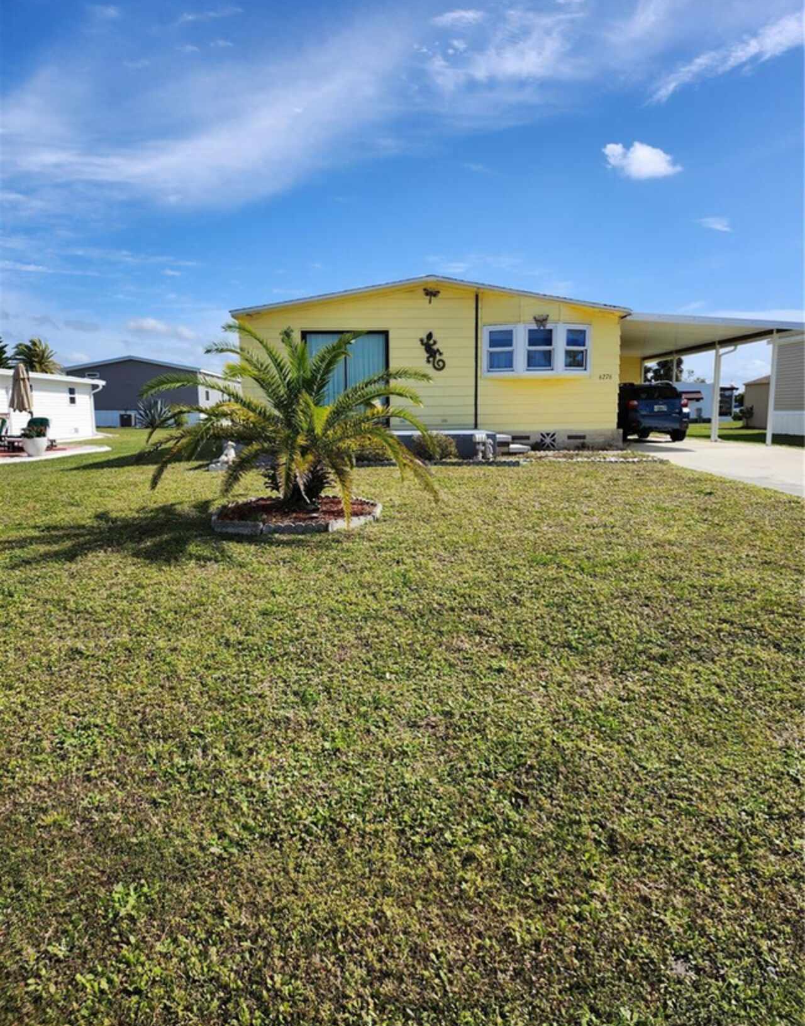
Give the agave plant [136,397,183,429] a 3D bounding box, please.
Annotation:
[{"bbox_3d":[-13.392,-5.462,40.635,2.350,1.700,2.350,0,8,0],"label":"agave plant"}]

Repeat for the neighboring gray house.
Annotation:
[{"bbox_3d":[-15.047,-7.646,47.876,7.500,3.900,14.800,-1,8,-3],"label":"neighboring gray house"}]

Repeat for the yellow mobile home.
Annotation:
[{"bbox_3d":[2.207,-4.017,22.107,12.100,3.560,13.600,-1,8,-3],"label":"yellow mobile home"}]

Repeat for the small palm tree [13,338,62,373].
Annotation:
[{"bbox_3d":[-21.170,-7.622,43.306,3.000,5.200,3.000,-1,8,-3],"label":"small palm tree"}]

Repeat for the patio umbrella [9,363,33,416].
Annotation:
[{"bbox_3d":[-9.908,-2.825,19.298,0.650,2.150,0.600,-1,8,-3],"label":"patio umbrella"}]

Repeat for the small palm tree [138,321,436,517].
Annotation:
[{"bbox_3d":[-1.143,-0.931,7.544,2.900,1.980,2.900,-1,8,-3],"label":"small palm tree"}]

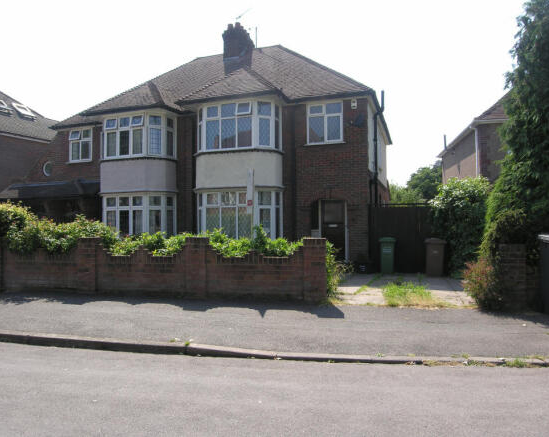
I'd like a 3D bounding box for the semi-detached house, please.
[{"bbox_3d":[-2.459,-3.244,17.192,13.700,9.970,9.100,-1,-2,20],"label":"semi-detached house"}]

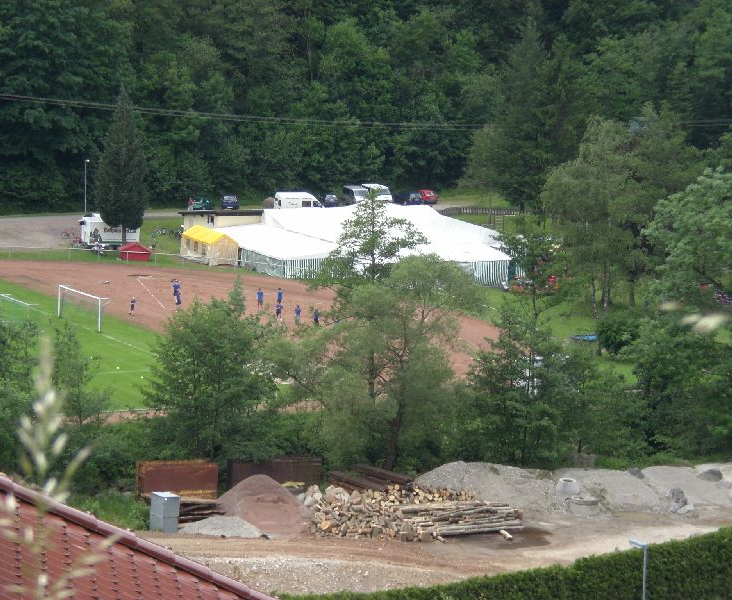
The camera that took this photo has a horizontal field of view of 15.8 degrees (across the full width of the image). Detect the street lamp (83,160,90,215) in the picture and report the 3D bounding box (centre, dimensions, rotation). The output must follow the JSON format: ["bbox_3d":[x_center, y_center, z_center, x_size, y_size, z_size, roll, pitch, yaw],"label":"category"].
[{"bbox_3d":[-28.906,-11.771,273.758,0.250,5.650,0.720,-5,10,-40],"label":"street lamp"}]

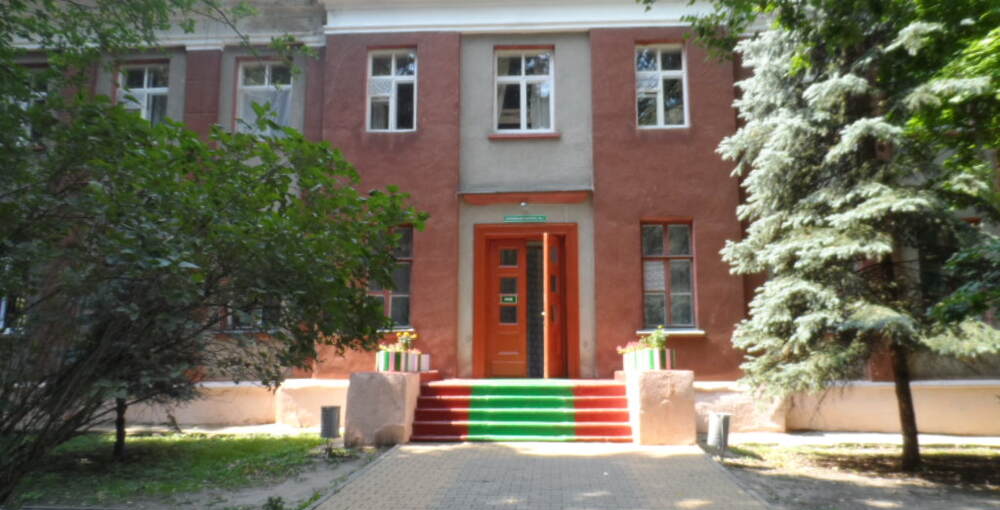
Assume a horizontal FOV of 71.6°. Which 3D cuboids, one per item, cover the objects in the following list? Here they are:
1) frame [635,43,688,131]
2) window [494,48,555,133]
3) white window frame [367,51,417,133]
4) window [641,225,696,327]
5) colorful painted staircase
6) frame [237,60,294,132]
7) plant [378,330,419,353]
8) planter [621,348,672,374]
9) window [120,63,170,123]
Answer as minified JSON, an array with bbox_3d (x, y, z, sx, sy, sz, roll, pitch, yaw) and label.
[{"bbox_3d":[3.067,-3.174,13.154,0.981,1.676,0.150,0,-8,3],"label":"frame"},{"bbox_3d":[0.473,-3.137,13.277,1.153,1.711,0.150,0,-8,3],"label":"window"},{"bbox_3d":[-2.078,-3.168,13.407,0.991,1.689,0.150,0,-8,3],"label":"white window frame"},{"bbox_3d":[3.067,0.370,12.668,0.990,1.975,0.150,0,-8,3],"label":"window"},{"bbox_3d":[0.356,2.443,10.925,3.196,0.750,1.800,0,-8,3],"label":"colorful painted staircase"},{"bbox_3d":[-4.721,-3.128,14.003,1.178,1.678,0.150,0,-8,3],"label":"frame"},{"bbox_3d":[-1.597,1.361,10.907,0.600,0.340,0.450,0,-8,3],"label":"plant"},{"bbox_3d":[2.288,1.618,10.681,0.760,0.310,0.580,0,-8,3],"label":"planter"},{"bbox_3d":[-7.187,-3.062,14.115,1.084,1.669,0.150,0,-8,3],"label":"window"}]

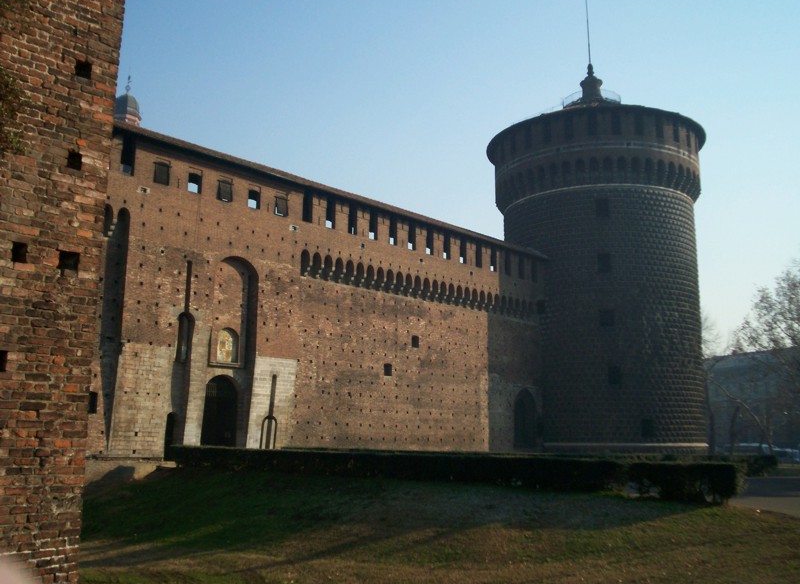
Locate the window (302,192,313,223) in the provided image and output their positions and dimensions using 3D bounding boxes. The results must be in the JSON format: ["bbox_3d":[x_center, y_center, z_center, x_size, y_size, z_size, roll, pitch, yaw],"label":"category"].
[{"bbox_3d":[-6.639,-6.005,59.035,0.400,2.288,0.852,-8,-13,42],"label":"window"}]

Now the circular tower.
[{"bbox_3d":[18.924,-3.708,79.932,20.700,38.800,20.700,-10,-15,43],"label":"circular tower"}]

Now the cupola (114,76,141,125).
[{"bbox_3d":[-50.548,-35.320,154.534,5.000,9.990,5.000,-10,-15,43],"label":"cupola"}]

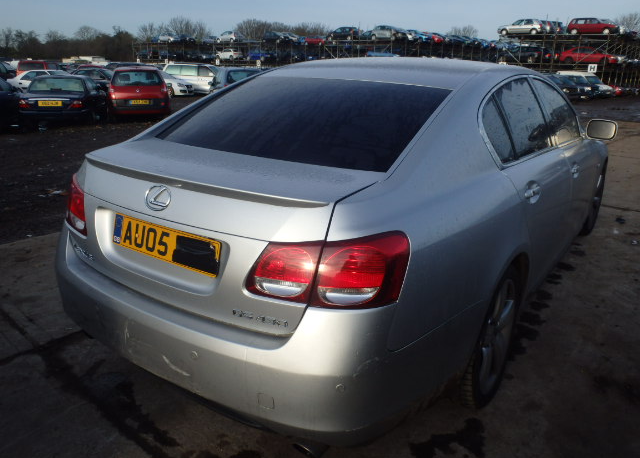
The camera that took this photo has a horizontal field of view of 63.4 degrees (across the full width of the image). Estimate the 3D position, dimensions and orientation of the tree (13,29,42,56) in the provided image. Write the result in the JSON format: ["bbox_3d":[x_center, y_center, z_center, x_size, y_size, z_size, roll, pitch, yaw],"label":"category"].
[{"bbox_3d":[-52.022,-31.969,93.100,5.331,7.307,5.331,1,18,0],"label":"tree"}]

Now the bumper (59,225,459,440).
[{"bbox_3d":[-0.393,0.293,2.021,1.800,0.560,0.710,13,21,32],"label":"bumper"}]

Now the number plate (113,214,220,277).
[{"bbox_3d":[-0.525,0.047,1.728,0.520,0.112,0.015,13,6,32],"label":"number plate"}]

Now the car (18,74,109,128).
[{"bbox_3d":[-7.503,-3.944,15.539,1.810,1.330,4.950,-4,18,-15],"label":"car"}]

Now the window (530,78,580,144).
[{"bbox_3d":[1.514,-0.742,3.275,0.070,0.430,1.000,-14,5,38],"label":"window"}]

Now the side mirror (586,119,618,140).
[{"bbox_3d":[1.973,-0.695,3.619,0.210,0.145,0.140,17,23,40],"label":"side mirror"}]

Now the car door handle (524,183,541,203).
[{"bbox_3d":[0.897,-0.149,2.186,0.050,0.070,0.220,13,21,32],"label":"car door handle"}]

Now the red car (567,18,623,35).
[{"bbox_3d":[23.509,-17.389,44.500,3.900,1.400,1.640,11,20,30],"label":"red car"}]

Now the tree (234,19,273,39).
[{"bbox_3d":[-13.935,-38.559,109.625,7.927,10.794,7.927,1,18,0],"label":"tree"}]

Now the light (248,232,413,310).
[{"bbox_3d":[0.031,0.094,1.442,0.460,0.220,0.150,9,14,18],"label":"light"}]

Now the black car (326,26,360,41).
[{"bbox_3d":[2.746,-22.800,60.500,3.850,1.450,1.650,11,20,30],"label":"black car"}]

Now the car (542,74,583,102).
[{"bbox_3d":[12.488,-8.186,29.745,1.710,1.420,4.300,-12,21,-34],"label":"car"}]

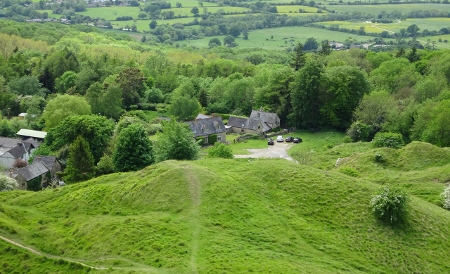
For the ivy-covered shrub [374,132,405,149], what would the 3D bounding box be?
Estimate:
[{"bbox_3d":[39.870,1.100,203.000,7.700,4.300,6.500,0,15,0],"label":"ivy-covered shrub"}]

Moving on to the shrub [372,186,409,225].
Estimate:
[{"bbox_3d":[18.380,7.650,93.000,4.200,4.000,4.100,0,15,0],"label":"shrub"}]

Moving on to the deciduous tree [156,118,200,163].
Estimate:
[{"bbox_3d":[-12.530,1.550,215.000,11.300,12.300,11.000,0,15,0],"label":"deciduous tree"}]

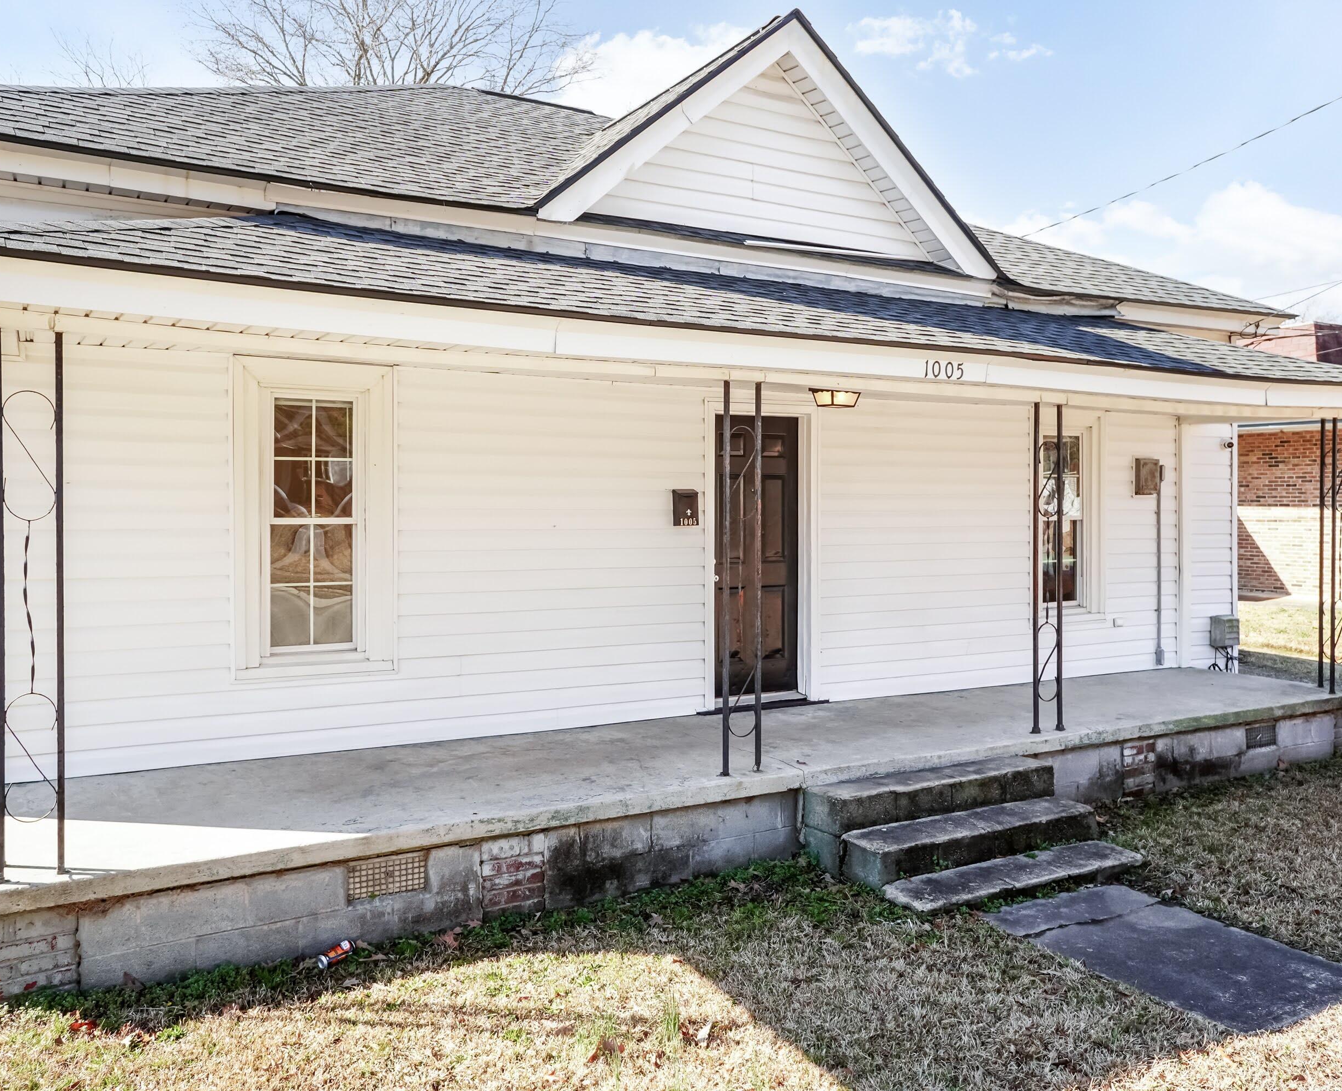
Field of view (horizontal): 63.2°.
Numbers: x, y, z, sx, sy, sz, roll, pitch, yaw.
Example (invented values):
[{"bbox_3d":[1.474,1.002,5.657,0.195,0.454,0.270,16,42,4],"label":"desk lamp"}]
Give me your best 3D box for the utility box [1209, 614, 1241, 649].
[{"bbox_3d":[5.170,0.808,10.181,0.200,0.267,0.155,-1,1,-29],"label":"utility box"}]

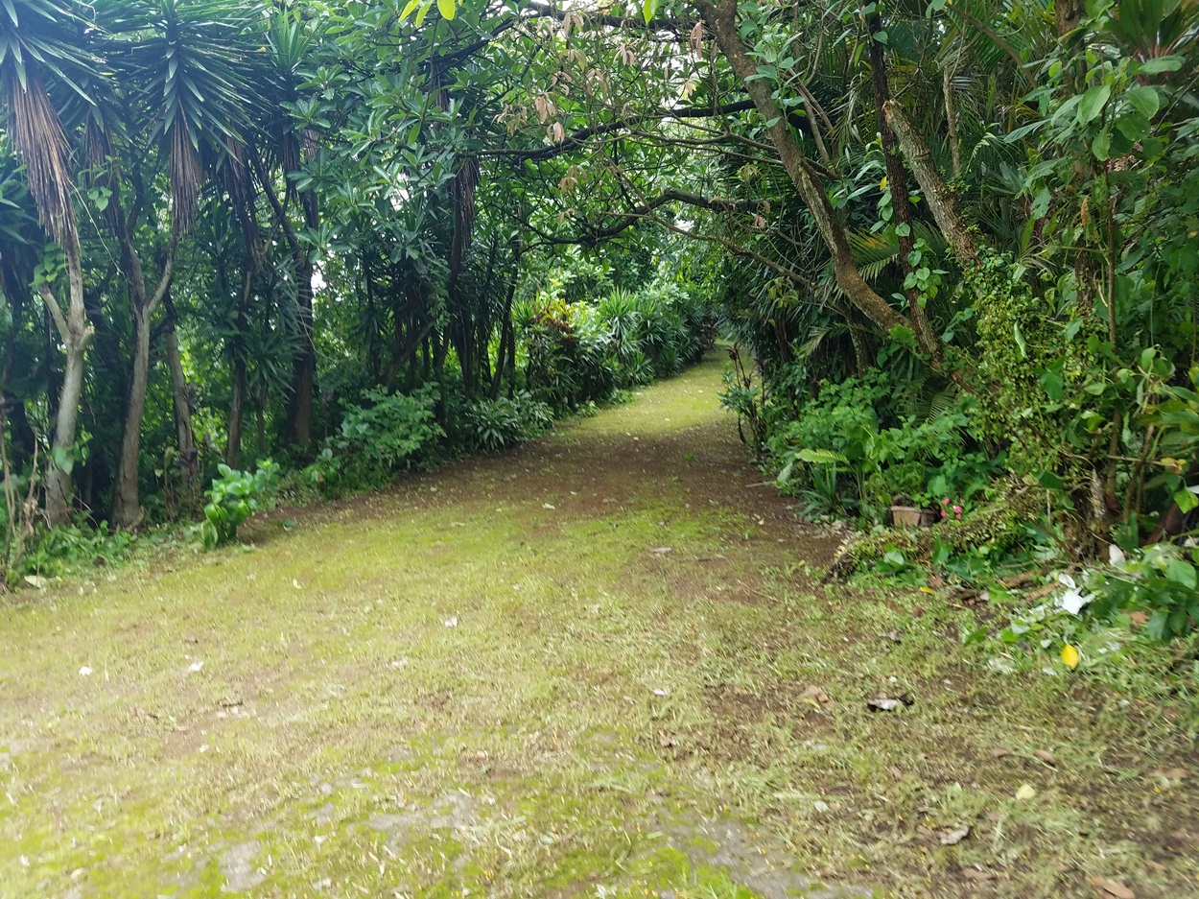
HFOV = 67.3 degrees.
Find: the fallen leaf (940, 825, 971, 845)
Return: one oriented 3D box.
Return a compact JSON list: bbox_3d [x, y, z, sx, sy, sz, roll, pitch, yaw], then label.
[{"bbox_3d":[1.136,1.229,2.870,0.110,0.030,0.070,-3,5,-30],"label":"fallen leaf"}]

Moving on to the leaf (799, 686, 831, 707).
[{"bbox_3d":[0.990,1.128,4.120,0.140,0.040,0.130,0,5,0],"label":"leaf"}]

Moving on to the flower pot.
[{"bbox_3d":[2.878,0.619,8.300,0.380,0.230,0.280,2,5,20],"label":"flower pot"}]

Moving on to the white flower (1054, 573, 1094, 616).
[{"bbox_3d":[2.713,0.828,5.150,0.220,0.210,0.180,2,5,27],"label":"white flower"}]

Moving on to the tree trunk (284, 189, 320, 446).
[{"bbox_3d":[-4.616,-2.058,14.000,0.500,4.000,0.500,-2,5,-24],"label":"tree trunk"}]

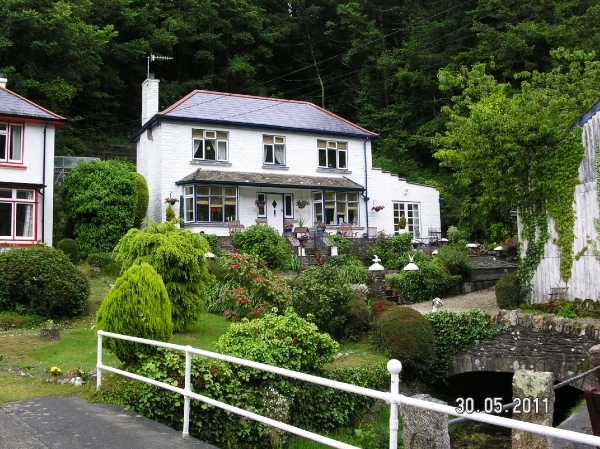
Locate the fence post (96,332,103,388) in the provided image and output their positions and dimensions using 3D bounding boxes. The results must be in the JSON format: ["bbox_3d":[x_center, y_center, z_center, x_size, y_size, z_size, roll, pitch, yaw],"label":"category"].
[{"bbox_3d":[-2.620,1.784,8.600,0.070,0.880,0.070,1,-3,-25],"label":"fence post"}]

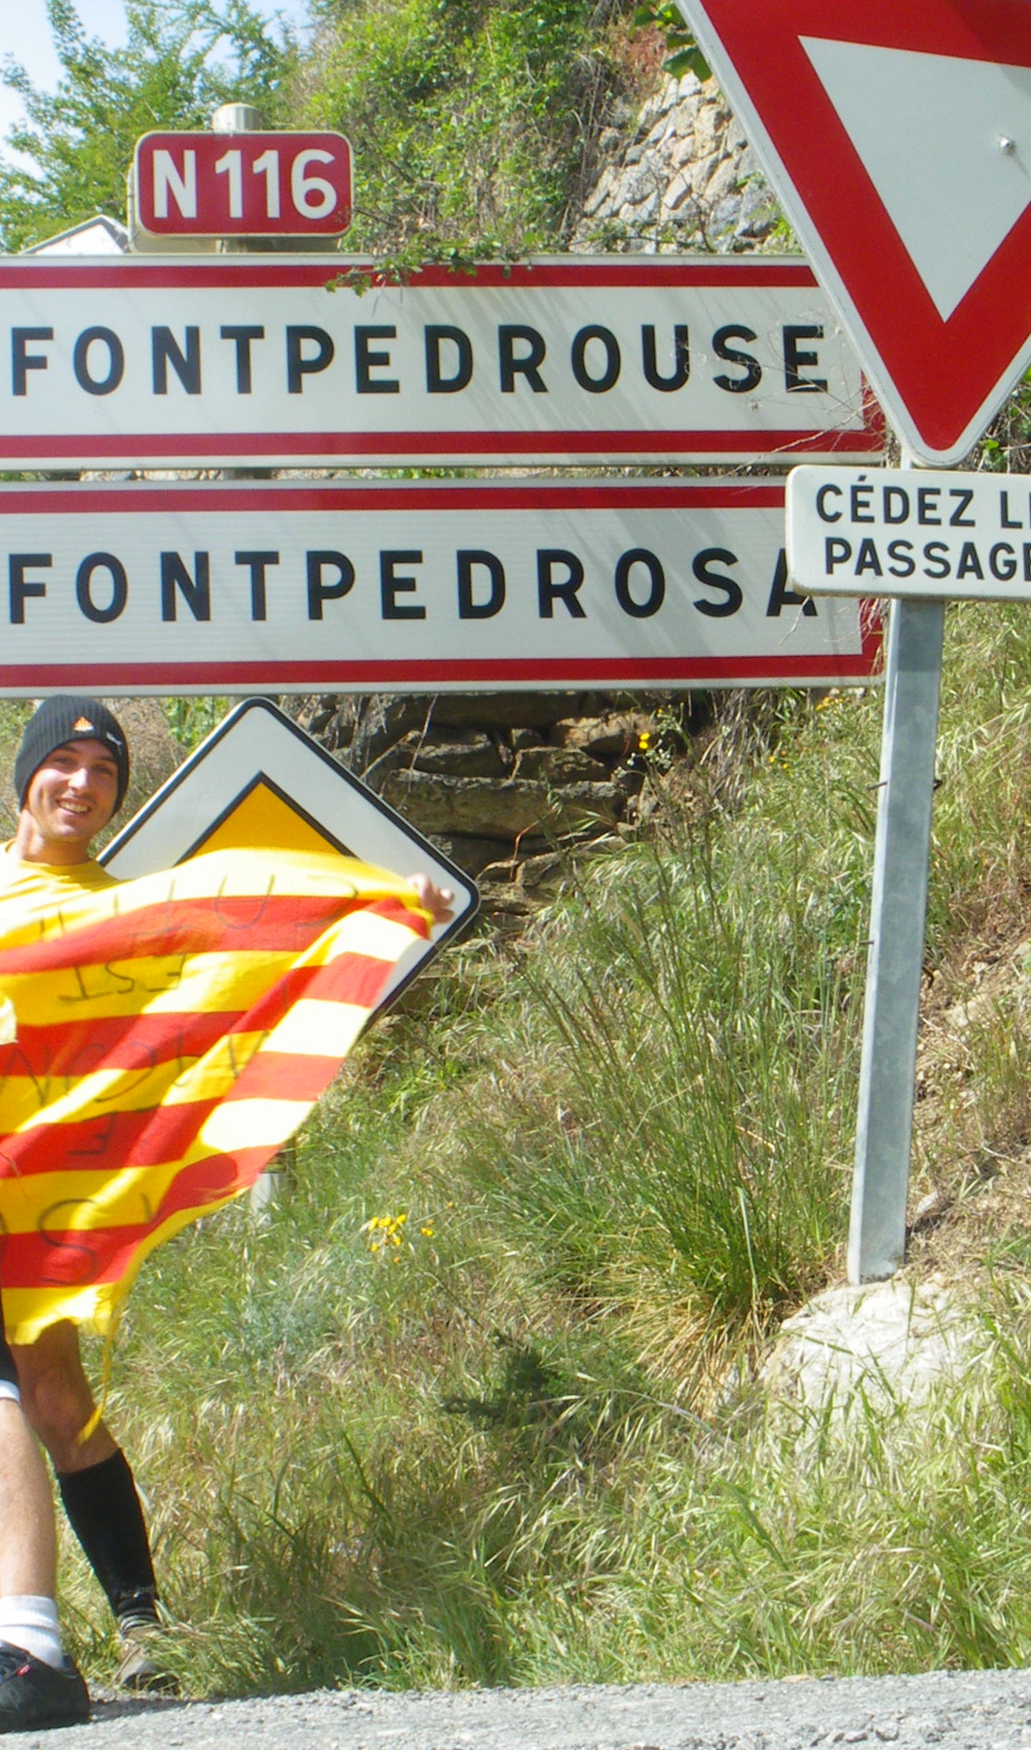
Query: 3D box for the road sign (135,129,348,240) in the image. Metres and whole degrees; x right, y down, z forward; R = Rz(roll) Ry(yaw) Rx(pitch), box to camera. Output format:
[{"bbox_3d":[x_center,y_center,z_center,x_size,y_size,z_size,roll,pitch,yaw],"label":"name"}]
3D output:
[{"bbox_3d":[-0.622,-1.588,7.920,0.500,0.250,0.060,-1,-8,-5],"label":"road sign"}]

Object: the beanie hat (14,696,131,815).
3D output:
[{"bbox_3d":[-0.737,-0.199,5.740,0.195,0.195,0.225,4,-7,-7],"label":"beanie hat"}]

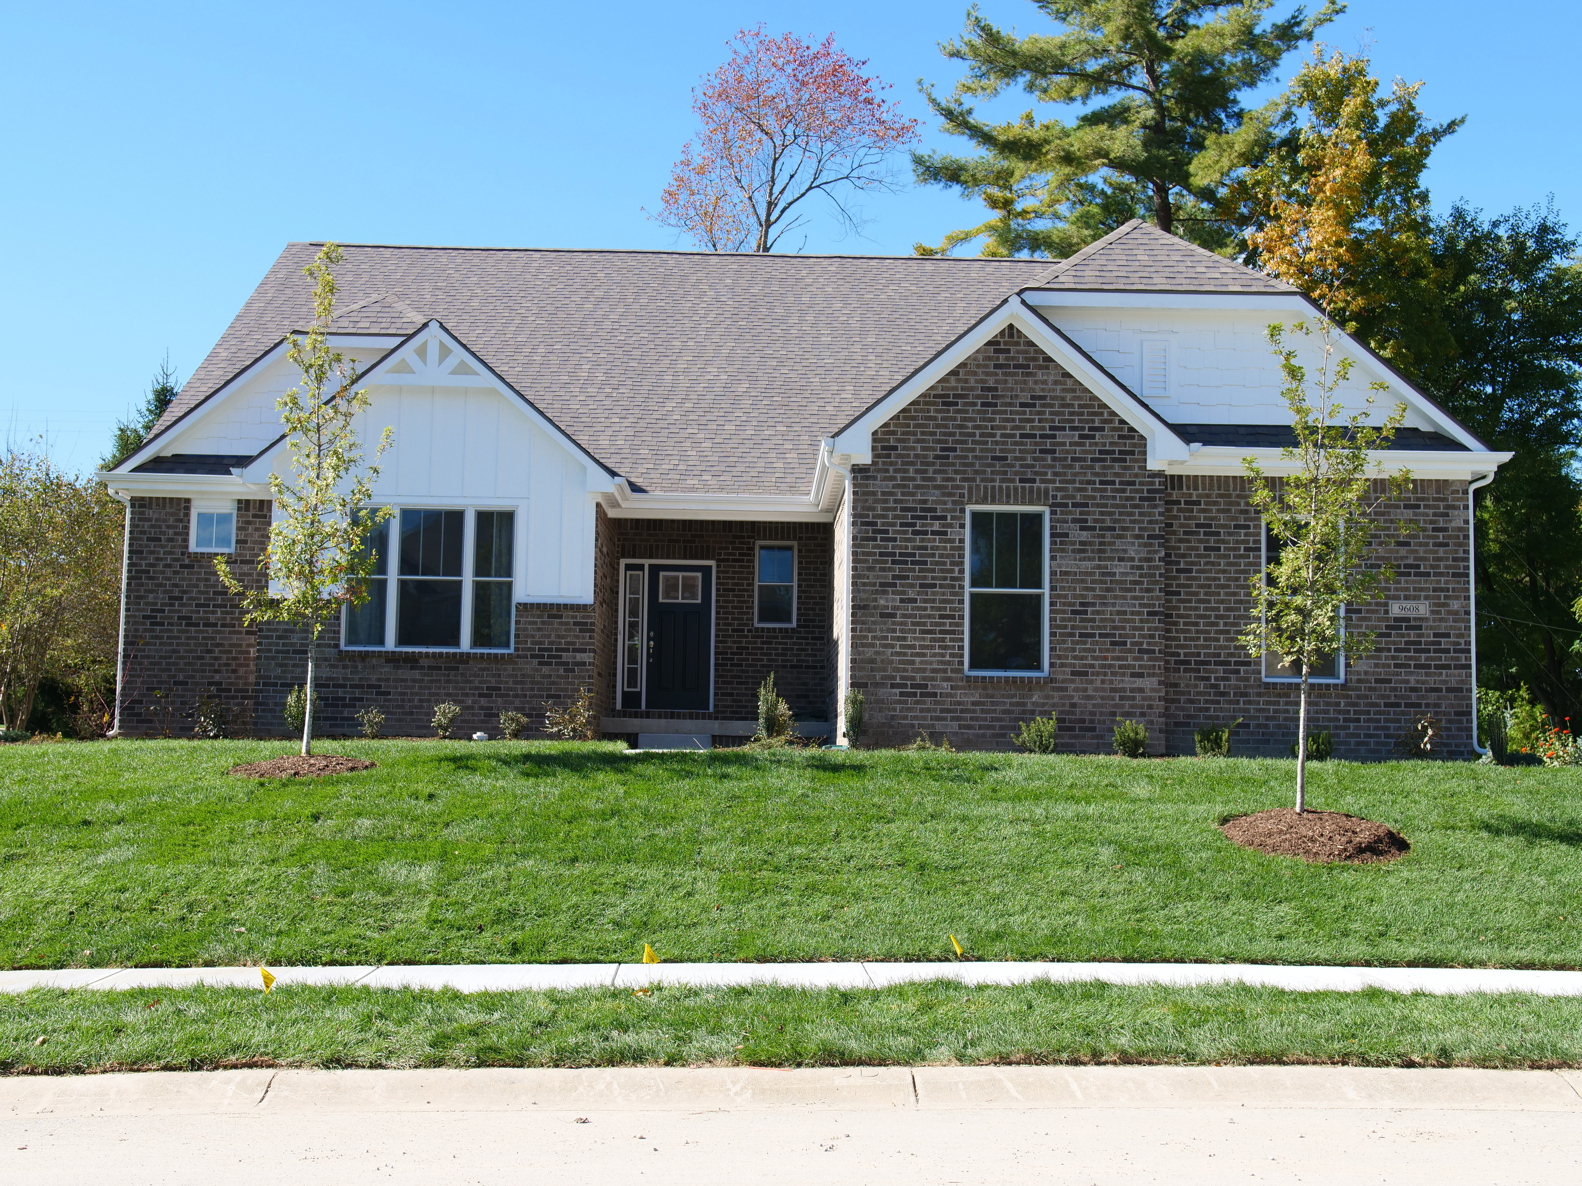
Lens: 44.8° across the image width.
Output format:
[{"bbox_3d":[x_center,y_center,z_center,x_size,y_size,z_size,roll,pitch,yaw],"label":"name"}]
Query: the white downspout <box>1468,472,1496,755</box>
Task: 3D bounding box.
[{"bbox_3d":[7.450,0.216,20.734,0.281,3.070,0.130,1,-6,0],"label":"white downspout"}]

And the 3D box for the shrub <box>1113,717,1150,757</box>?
[{"bbox_3d":[3.487,1.497,19.656,0.381,0.424,0.362,1,-5,-1],"label":"shrub"}]

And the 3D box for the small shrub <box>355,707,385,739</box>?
[{"bbox_3d":[-4.983,1.540,22.728,0.350,0.401,0.340,1,-5,-1],"label":"small shrub"}]

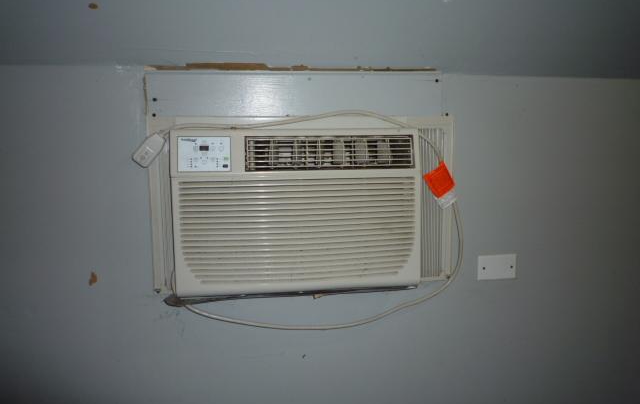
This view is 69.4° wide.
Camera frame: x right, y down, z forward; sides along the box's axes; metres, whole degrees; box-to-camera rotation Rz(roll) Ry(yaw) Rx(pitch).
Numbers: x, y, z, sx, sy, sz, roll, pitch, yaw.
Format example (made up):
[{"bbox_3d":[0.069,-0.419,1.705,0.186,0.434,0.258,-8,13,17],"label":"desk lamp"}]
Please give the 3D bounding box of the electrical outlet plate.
[{"bbox_3d":[0.514,0.189,1.338,0.114,0.070,0.008,-1,2,-8],"label":"electrical outlet plate"}]

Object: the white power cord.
[{"bbox_3d":[-0.015,0.053,1.222,0.837,0.586,0.090,-1,2,-8],"label":"white power cord"}]

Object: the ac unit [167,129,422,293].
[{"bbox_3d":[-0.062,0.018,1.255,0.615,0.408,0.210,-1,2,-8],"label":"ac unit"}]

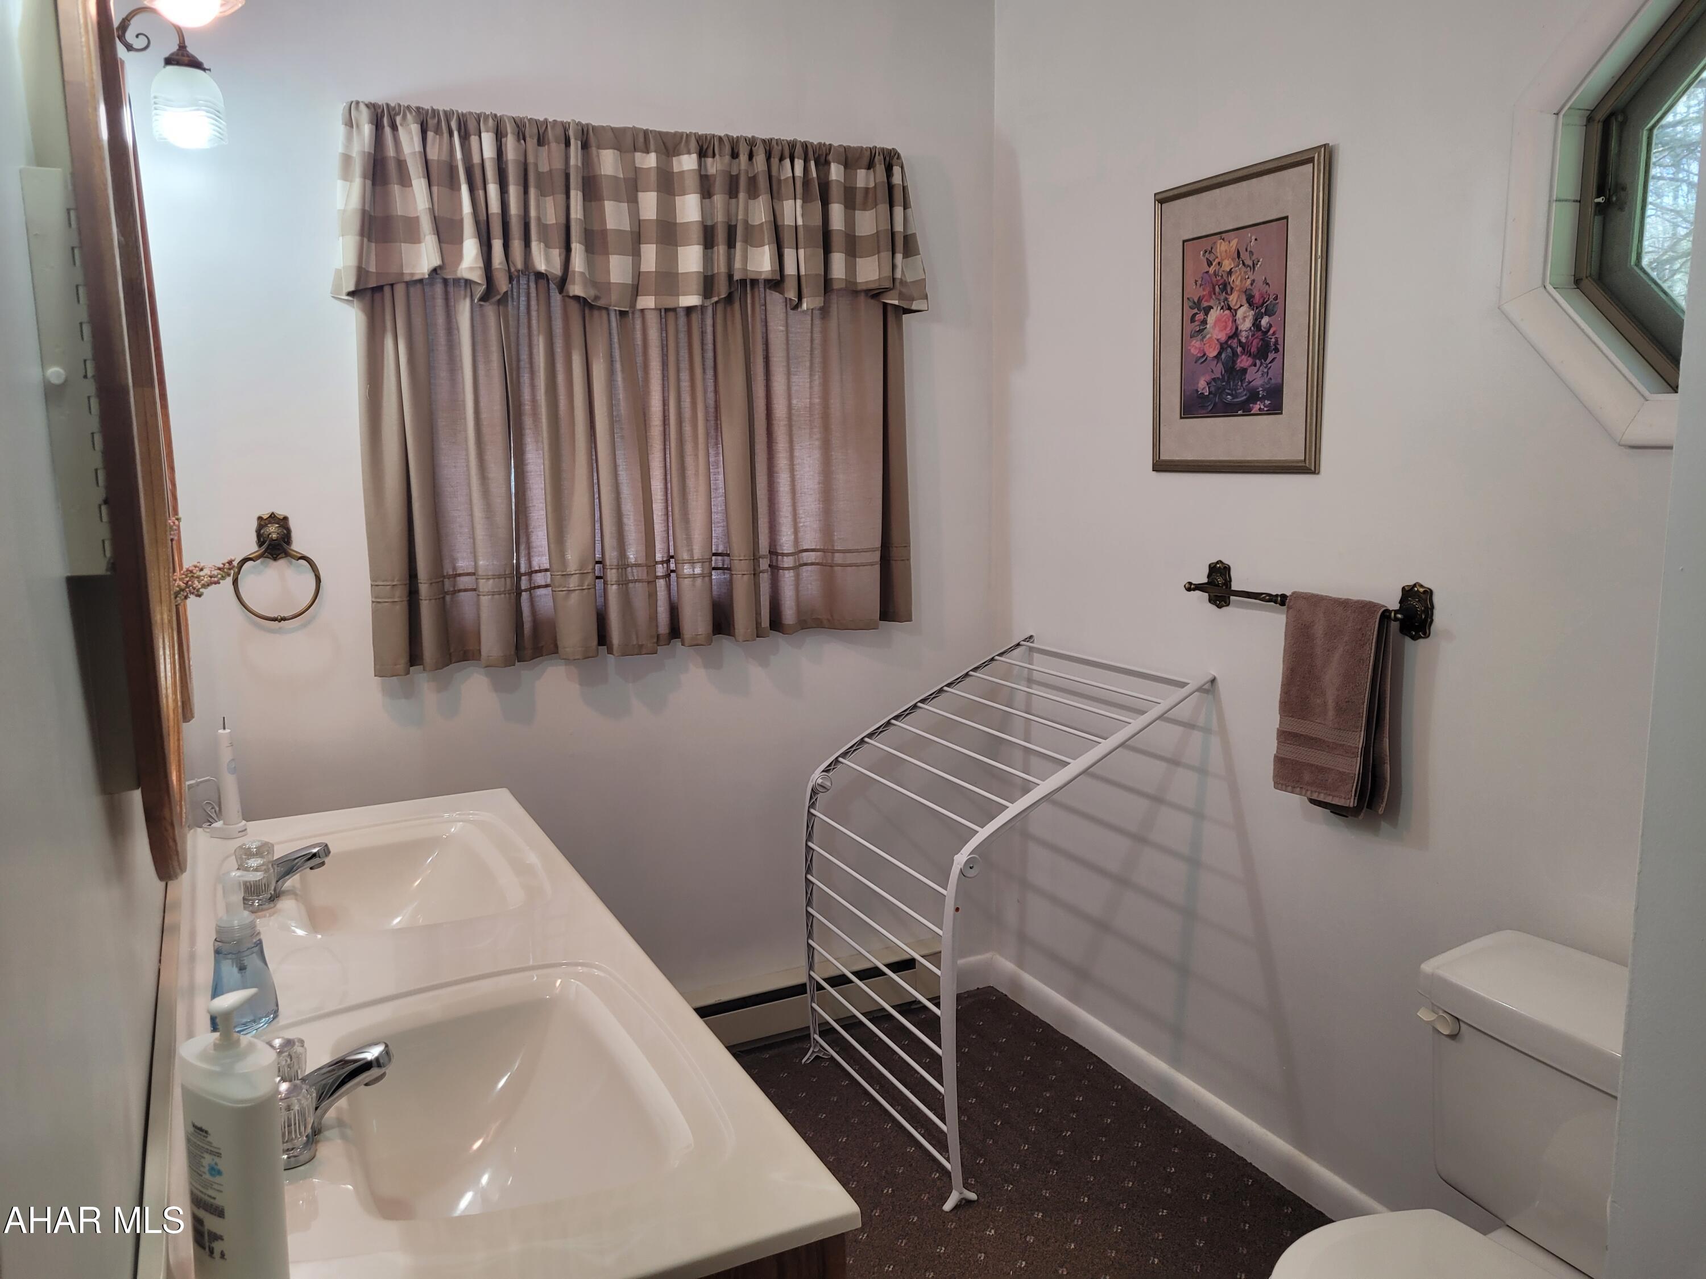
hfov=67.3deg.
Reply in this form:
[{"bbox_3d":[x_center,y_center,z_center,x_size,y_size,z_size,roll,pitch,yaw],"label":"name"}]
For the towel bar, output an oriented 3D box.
[{"bbox_3d":[0.771,-0.074,2.233,0.072,0.095,0.524,-5,10,-25],"label":"towel bar"}]

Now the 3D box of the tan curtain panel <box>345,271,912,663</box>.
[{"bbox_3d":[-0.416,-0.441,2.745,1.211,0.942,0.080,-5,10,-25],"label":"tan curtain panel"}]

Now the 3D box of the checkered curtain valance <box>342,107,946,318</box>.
[{"bbox_3d":[-0.415,-0.875,2.676,1.277,0.373,0.105,-5,10,-25],"label":"checkered curtain valance"}]

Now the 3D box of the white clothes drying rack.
[{"bbox_3d":[0.290,0.527,2.730,0.620,0.957,0.700,-5,10,-25],"label":"white clothes drying rack"}]

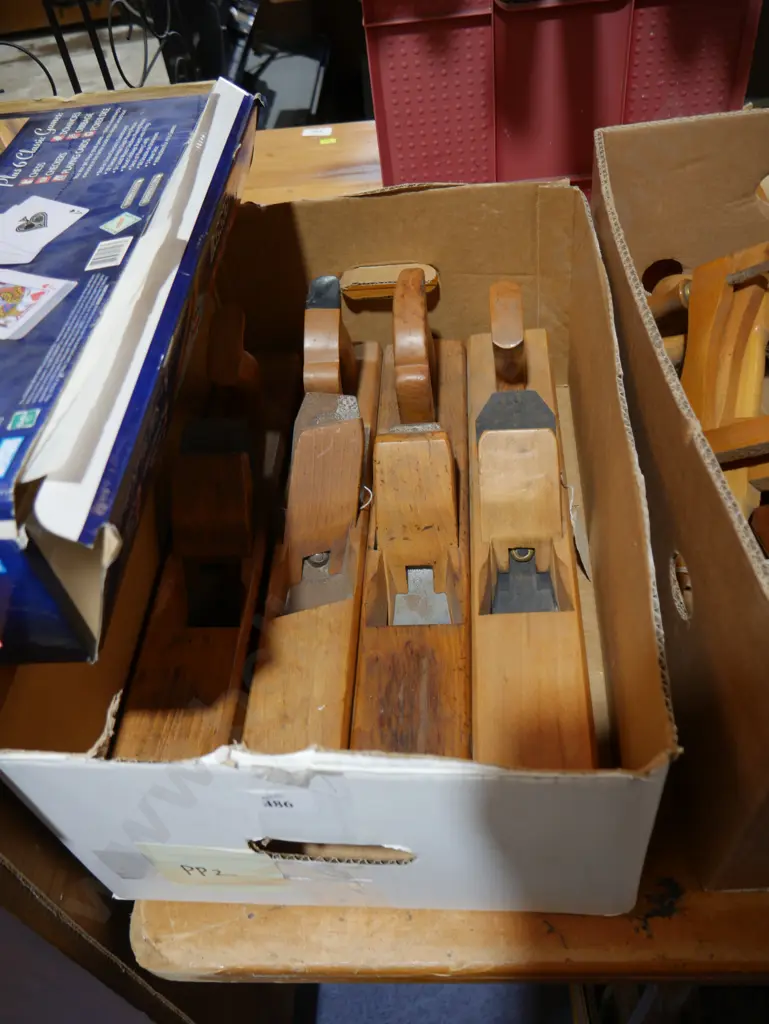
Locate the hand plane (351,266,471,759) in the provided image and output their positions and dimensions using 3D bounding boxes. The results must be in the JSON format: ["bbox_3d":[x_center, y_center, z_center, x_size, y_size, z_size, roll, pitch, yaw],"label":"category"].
[{"bbox_3d":[0.025,0.005,0.607,0.073,0.157,0.440,-1,49,6],"label":"hand plane"}]

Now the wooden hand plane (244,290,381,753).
[{"bbox_3d":[-0.049,0.004,0.620,0.068,0.154,0.440,-1,49,6],"label":"wooden hand plane"}]

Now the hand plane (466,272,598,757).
[{"bbox_3d":[0.100,0.001,0.611,0.073,0.141,0.440,-1,49,6],"label":"hand plane"}]

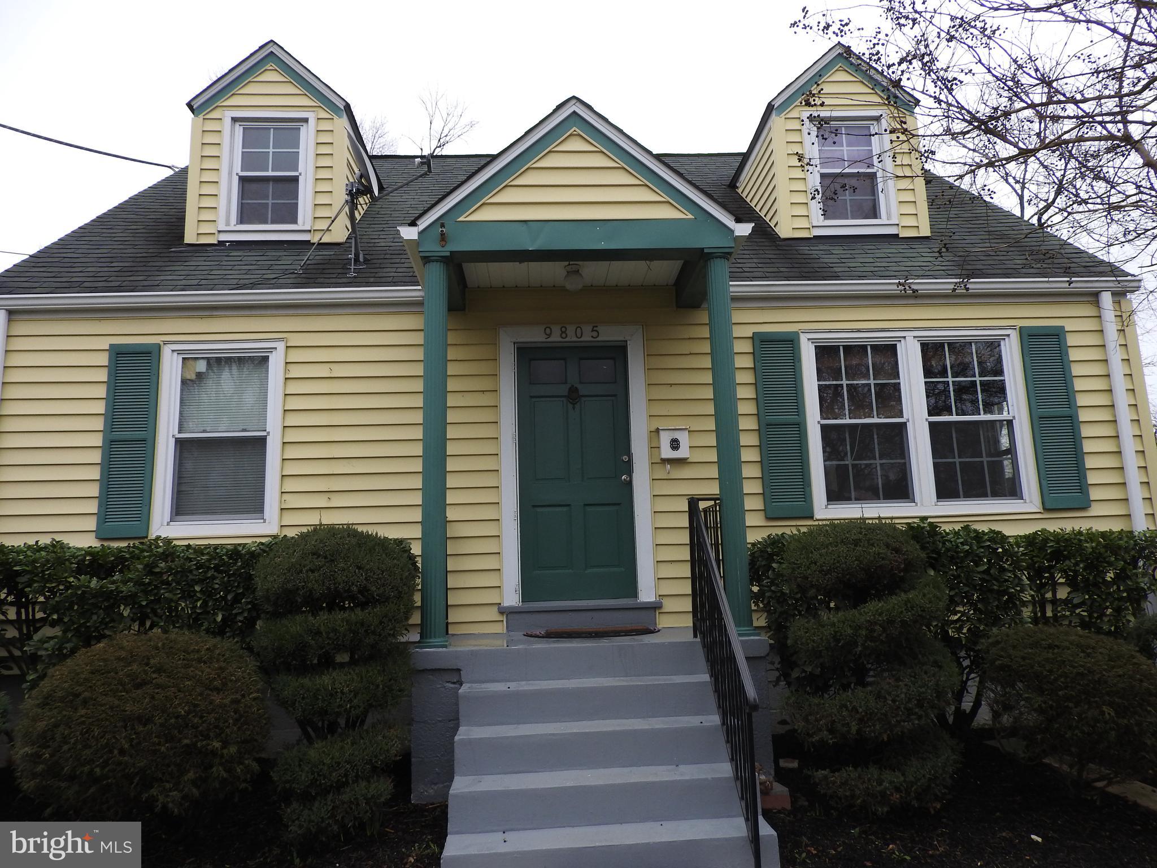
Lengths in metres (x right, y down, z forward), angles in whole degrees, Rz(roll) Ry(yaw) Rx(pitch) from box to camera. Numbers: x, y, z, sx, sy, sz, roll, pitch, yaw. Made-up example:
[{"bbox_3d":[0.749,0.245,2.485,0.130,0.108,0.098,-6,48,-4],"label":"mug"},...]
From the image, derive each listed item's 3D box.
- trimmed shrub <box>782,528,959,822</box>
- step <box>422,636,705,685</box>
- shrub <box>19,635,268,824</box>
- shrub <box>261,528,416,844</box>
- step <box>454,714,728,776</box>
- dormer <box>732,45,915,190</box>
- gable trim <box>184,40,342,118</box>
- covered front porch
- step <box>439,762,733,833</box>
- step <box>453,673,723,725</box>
[{"bbox_3d":[1.641,1.252,4.639,0.900,1.485,0.860,-1,-10,-3],"label":"trimmed shrub"},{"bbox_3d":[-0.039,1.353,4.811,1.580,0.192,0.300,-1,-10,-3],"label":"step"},{"bbox_3d":[-2.543,1.651,4.745,1.320,0.960,1.240,-1,-10,-3],"label":"shrub"},{"bbox_3d":[-1.337,1.293,4.432,0.860,1.580,0.860,-1,-10,-3],"label":"shrub"},{"bbox_3d":[0.088,1.602,4.138,1.420,0.180,0.290,-1,-10,-3],"label":"step"},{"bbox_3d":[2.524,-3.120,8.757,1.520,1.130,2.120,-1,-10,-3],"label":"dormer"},{"bbox_3d":[-2.895,-3.330,7.497,1.495,0.805,0.140,-1,-10,-3],"label":"gable trim"},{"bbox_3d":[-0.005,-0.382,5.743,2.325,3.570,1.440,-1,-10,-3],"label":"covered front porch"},{"bbox_3d":[0.110,1.731,3.836,1.425,0.180,0.280,-1,-10,-3],"label":"step"},{"bbox_3d":[0.063,1.478,4.469,1.420,0.180,0.320,-1,-10,-3],"label":"step"}]

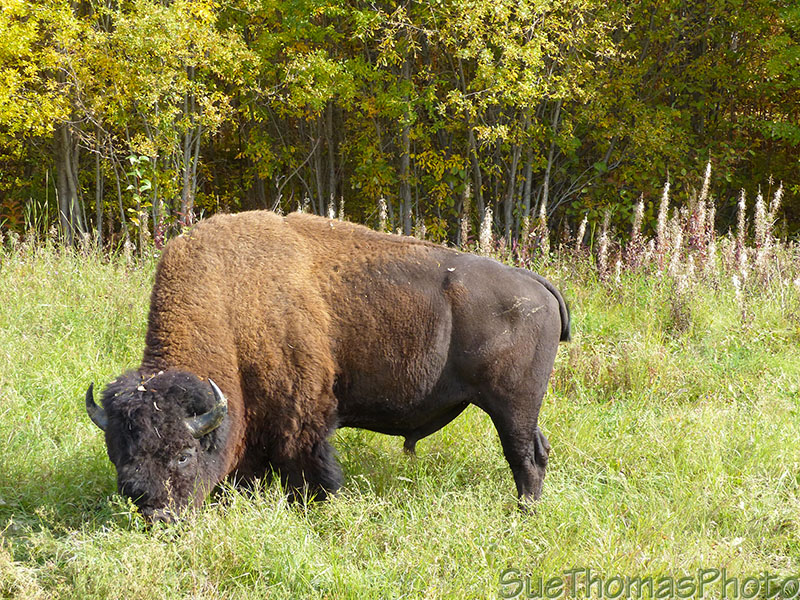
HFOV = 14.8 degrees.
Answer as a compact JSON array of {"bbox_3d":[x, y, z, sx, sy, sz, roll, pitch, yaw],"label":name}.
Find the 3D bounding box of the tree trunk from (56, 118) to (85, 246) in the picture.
[{"bbox_3d":[-3.441,-1.223,32.000,0.300,1.320,0.260,0,5,0],"label":"tree trunk"}]

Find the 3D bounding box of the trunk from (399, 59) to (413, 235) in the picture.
[{"bbox_3d":[0.058,-1.623,32.500,0.130,1.900,0.130,0,5,0],"label":"trunk"}]

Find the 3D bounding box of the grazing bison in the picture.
[{"bbox_3d":[-0.402,0.357,17.300,2.750,1.760,1.000,-2,5,-23],"label":"grazing bison"}]

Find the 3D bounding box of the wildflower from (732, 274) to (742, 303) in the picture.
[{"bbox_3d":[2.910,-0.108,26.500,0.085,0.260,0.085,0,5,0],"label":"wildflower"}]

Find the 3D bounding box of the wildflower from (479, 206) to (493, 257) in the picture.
[{"bbox_3d":[0.793,-0.635,28.500,0.130,0.470,0.130,0,5,0],"label":"wildflower"}]

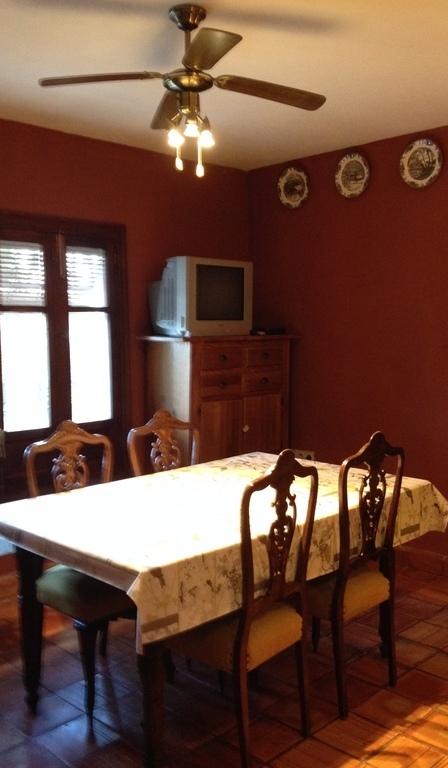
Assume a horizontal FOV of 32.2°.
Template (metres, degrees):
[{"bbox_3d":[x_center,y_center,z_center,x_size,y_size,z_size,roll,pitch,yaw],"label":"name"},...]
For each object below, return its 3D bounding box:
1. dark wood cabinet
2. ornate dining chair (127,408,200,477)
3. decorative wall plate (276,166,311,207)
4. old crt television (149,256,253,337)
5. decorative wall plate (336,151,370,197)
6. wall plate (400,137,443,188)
[{"bbox_3d":[-0.009,0.383,5.032,0.430,1.379,1.020,4,7,43],"label":"dark wood cabinet"},{"bbox_3d":[-0.126,0.666,3.584,0.490,1.063,0.540,-5,6,-40],"label":"ornate dining chair"},{"bbox_3d":[0.461,-1.298,5.135,0.030,0.270,0.270,-5,7,-42],"label":"decorative wall plate"},{"bbox_3d":[-0.176,-0.523,4.817,0.450,0.467,0.576,4,7,43],"label":"old crt television"},{"bbox_3d":[0.791,-1.279,4.771,0.030,0.272,0.272,-5,7,-42],"label":"decorative wall plate"},{"bbox_3d":[1.123,-1.250,4.407,0.030,0.275,0.275,-5,7,-42],"label":"wall plate"}]

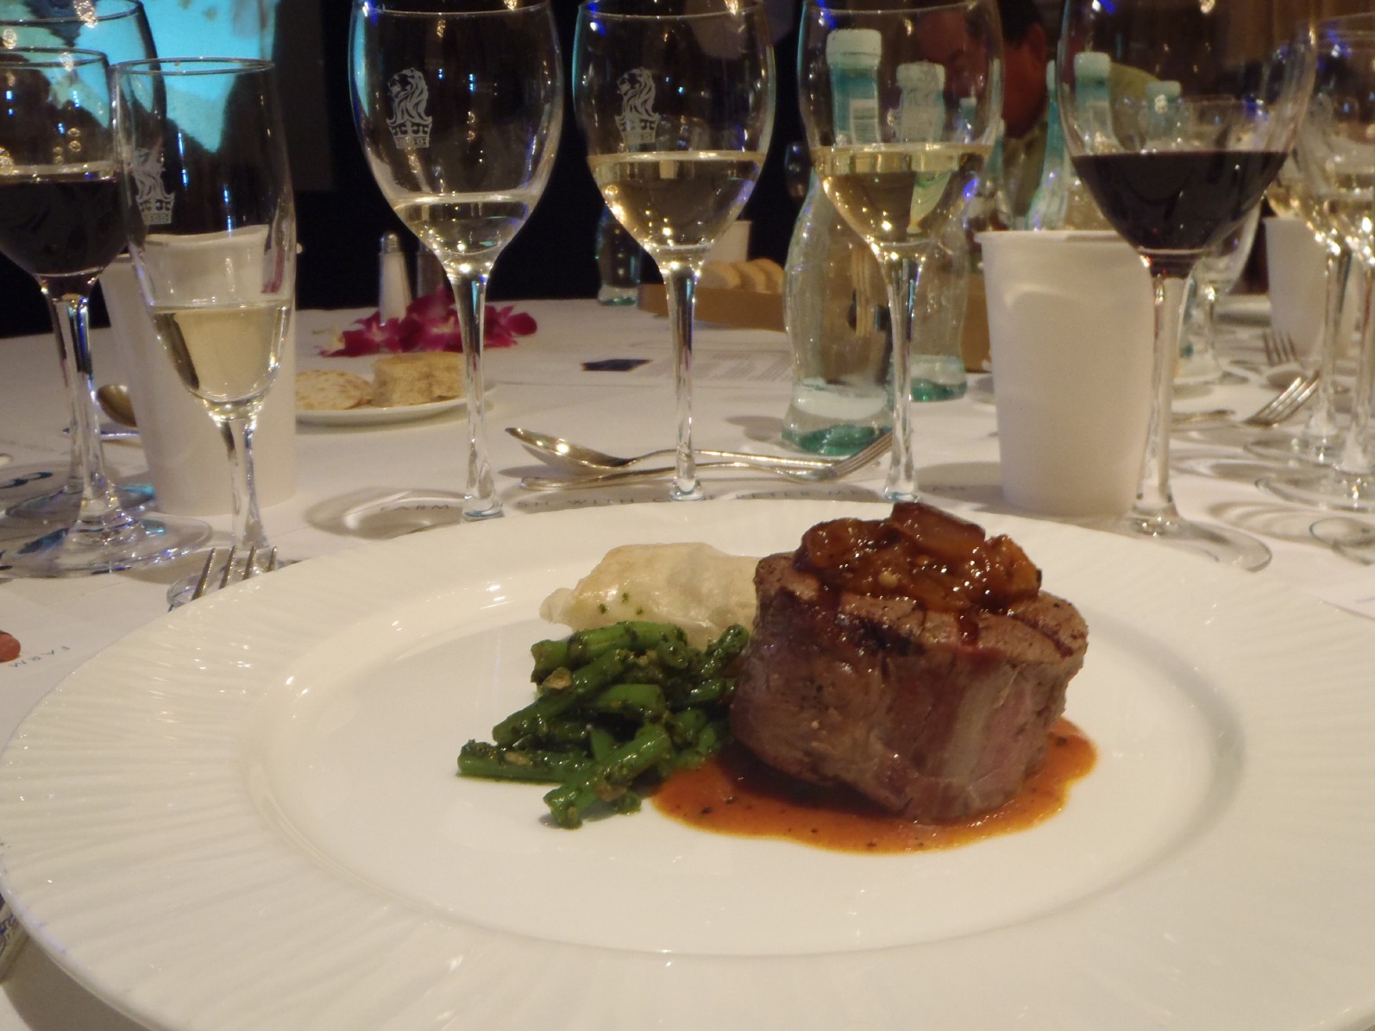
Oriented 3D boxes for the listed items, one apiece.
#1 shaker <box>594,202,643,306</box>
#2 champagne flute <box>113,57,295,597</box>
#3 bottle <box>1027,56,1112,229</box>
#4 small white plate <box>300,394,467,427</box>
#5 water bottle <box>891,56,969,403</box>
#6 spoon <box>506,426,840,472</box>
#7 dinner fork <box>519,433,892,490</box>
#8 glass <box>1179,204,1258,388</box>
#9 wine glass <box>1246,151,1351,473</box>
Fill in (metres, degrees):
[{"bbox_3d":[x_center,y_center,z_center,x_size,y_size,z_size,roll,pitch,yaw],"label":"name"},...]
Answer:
[{"bbox_3d":[-0.112,-0.448,1.746,0.065,0.224,0.065,-2,15,0],"label":"shaker"},{"bbox_3d":[-0.167,-0.064,0.399,0.062,0.183,0.062,-2,15,0],"label":"champagne flute"},{"bbox_3d":[0.277,-0.213,0.831,0.065,0.224,0.065,-2,15,0],"label":"bottle"},{"bbox_3d":[-0.220,-0.078,0.777,0.171,0.018,0.171,-2,15,0],"label":"small white plate"},{"bbox_3d":[0.169,-0.197,0.783,0.065,0.224,0.065,-2,15,0],"label":"water bottle"},{"bbox_3d":[-0.008,-0.034,0.584,0.180,0.022,0.040,-1,15,1],"label":"spoon"},{"bbox_3d":[0.012,-0.029,0.564,0.194,0.021,0.026,-2,15,0],"label":"dinner fork"},{"bbox_3d":[0.390,-0.198,0.809,0.085,0.200,0.085,-2,15,0],"label":"glass"},{"bbox_3d":[0.331,-0.134,0.563,0.088,0.208,0.088,-2,15,0],"label":"wine glass"}]

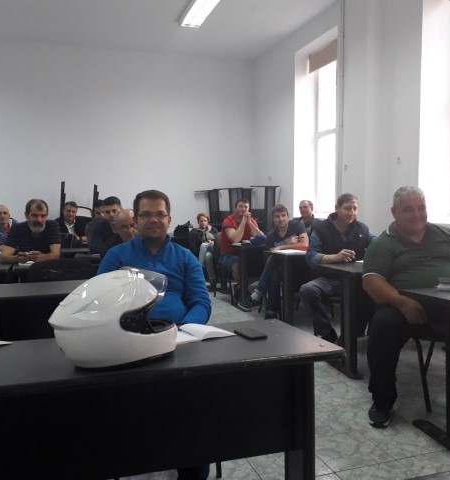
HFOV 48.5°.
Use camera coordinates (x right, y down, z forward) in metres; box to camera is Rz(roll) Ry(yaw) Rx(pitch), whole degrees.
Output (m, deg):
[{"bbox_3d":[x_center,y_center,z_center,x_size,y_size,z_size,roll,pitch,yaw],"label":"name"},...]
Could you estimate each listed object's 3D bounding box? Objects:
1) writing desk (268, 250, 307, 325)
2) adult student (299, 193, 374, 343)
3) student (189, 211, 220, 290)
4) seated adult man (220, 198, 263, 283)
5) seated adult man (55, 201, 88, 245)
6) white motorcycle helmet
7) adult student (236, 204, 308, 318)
[{"bbox_3d":[1.188,0.501,5.285,1.250,0.740,0.550,-1,3,-13],"label":"writing desk"},{"bbox_3d":[0.901,0.286,4.071,0.600,1.300,0.800,0,3,-3],"label":"adult student"},{"bbox_3d":[-0.334,0.165,7.770,0.500,1.160,0.800,-1,3,-6],"label":"student"},{"bbox_3d":[0.221,0.147,6.467,0.580,1.330,0.800,0,3,-5],"label":"seated adult man"},{"bbox_3d":[-2.119,0.140,6.967,0.520,1.310,0.800,-1,3,-14],"label":"seated adult man"},{"bbox_3d":[-0.324,0.212,1.468,0.345,0.260,0.250,-1,3,-16],"label":"white motorcycle helmet"},{"bbox_3d":[0.528,0.230,5.664,0.749,1.251,0.768,-1,3,3],"label":"adult student"}]

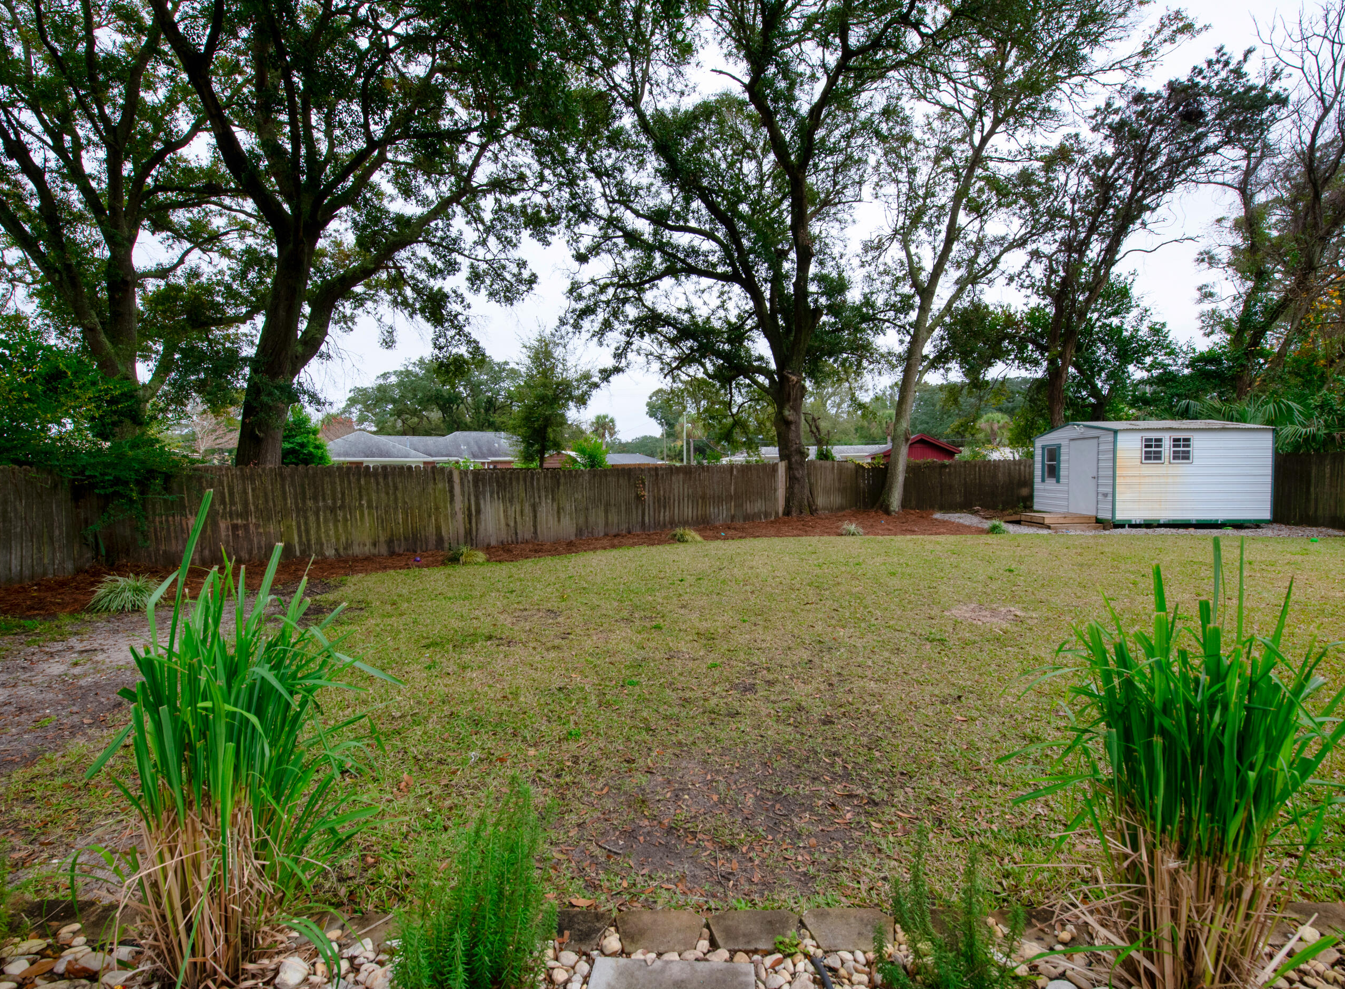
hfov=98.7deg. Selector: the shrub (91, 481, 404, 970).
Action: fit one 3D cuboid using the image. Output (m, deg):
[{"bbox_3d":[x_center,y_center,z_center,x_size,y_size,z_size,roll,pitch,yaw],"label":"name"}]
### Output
[{"bbox_3d":[-1.403,0.734,1.880,0.980,1.460,0.920,-1,2,0],"label":"shrub"}]

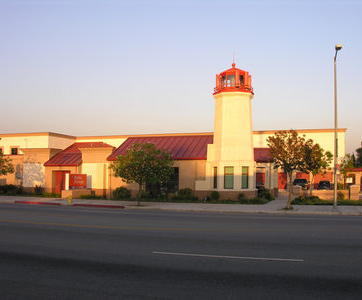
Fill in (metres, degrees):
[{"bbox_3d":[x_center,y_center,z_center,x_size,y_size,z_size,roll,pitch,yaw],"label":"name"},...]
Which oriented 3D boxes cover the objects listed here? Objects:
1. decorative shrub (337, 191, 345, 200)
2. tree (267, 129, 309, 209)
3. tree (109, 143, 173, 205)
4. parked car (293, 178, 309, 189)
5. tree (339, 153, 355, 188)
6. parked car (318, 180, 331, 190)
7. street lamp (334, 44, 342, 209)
[{"bbox_3d":[11.031,3.179,27.774,0.600,0.750,0.600,-1,-4,19],"label":"decorative shrub"},{"bbox_3d":[5.904,1.127,22.051,2.350,4.350,2.300,-1,-4,19],"label":"tree"},{"bbox_3d":[-2.375,1.452,24.072,3.750,3.750,3.600,0,-4,0],"label":"tree"},{"bbox_3d":[15.042,4.482,50.442,1.900,1.700,4.800,-1,-4,19],"label":"parked car"},{"bbox_3d":[15.427,2.273,37.363,1.500,4.000,1.500,-1,-4,19],"label":"tree"},{"bbox_3d":[17.940,4.657,50.450,1.800,1.450,4.600,-1,-4,19],"label":"parked car"},{"bbox_3d":[8.113,-1.138,21.112,0.400,8.450,2.100,-1,-4,19],"label":"street lamp"}]

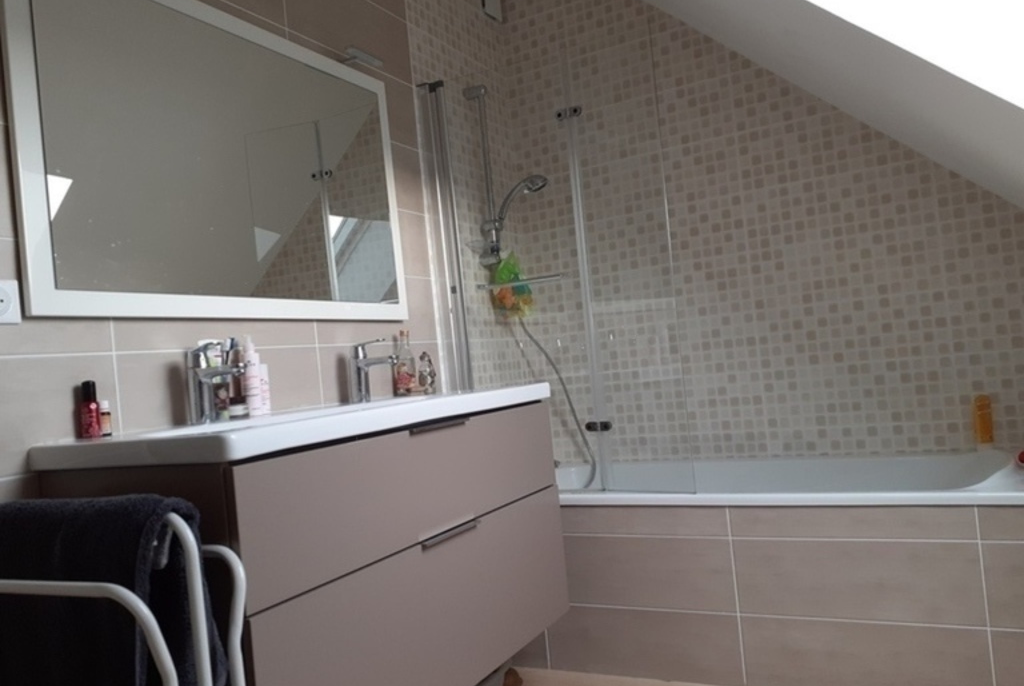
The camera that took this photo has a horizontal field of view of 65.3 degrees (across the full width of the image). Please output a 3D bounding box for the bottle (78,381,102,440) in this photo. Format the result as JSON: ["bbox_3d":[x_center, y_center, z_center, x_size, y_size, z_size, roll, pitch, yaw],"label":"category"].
[{"bbox_3d":[-0.781,0.123,1.480,0.033,0.108,0.033,-6,-2,27],"label":"bottle"}]

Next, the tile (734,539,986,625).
[{"bbox_3d":[0.880,0.615,2.071,0.593,0.206,0.013,-6,-2,27],"label":"tile"}]

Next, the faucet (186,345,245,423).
[{"bbox_3d":[-0.616,0.081,1.642,0.131,0.166,0.048,-6,-2,27],"label":"faucet"}]

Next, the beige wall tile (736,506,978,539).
[{"bbox_3d":[0.866,0.467,2.074,0.593,0.085,0.013,-6,-2,27],"label":"beige wall tile"}]

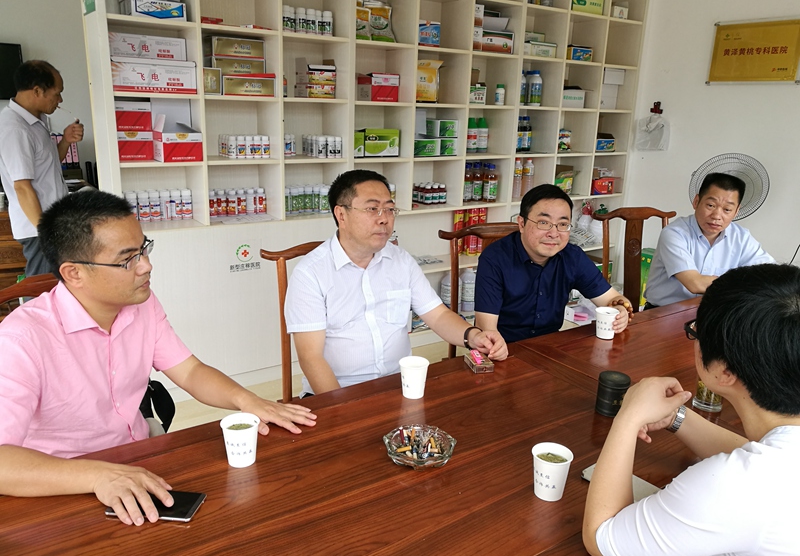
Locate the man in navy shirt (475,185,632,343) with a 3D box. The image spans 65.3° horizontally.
[{"bbox_3d":[0.485,0.292,2.204,0.560,1.225,0.640,0,16,-8],"label":"man in navy shirt"}]

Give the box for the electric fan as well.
[{"bbox_3d":[2.033,-0.158,3.968,0.440,1.250,0.420,12,18,32],"label":"electric fan"}]

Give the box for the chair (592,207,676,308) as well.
[{"bbox_3d":[1.133,0.225,2.872,0.465,1.040,0.490,-2,16,-13],"label":"chair"}]

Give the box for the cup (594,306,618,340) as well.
[{"bbox_3d":[0.670,0.150,2.026,0.077,0.087,0.077,2,16,-1],"label":"cup"}]

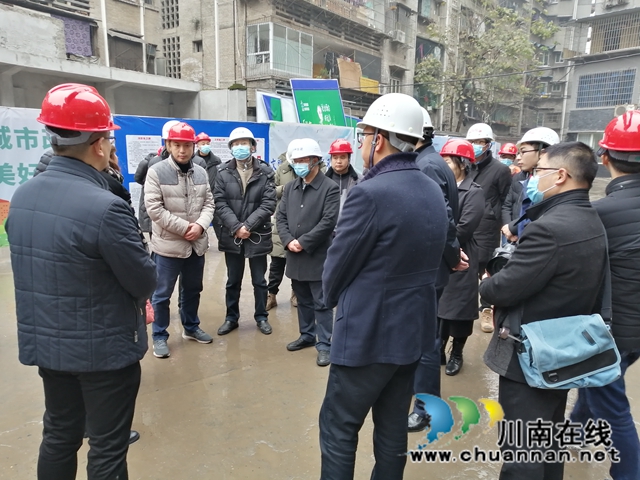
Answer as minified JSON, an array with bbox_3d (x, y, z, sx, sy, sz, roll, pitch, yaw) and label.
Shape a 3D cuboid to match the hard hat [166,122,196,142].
[{"bbox_3d":[-1.073,-0.836,3.880,0.220,0.152,0.277,-5,12,-27],"label":"hard hat"}]

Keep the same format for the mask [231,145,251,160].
[{"bbox_3d":[-0.641,-0.710,4.050,0.145,0.115,0.080,3,8,8],"label":"mask"}]

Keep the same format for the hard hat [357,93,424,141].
[{"bbox_3d":[0.289,-0.500,2.020,0.280,0.160,0.220,18,18,25],"label":"hard hat"}]

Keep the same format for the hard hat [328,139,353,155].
[{"bbox_3d":[0.181,-0.801,4.300,0.215,0.150,0.270,3,12,8],"label":"hard hat"}]

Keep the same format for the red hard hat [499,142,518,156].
[{"bbox_3d":[2.367,-1.139,6.250,0.220,0.152,0.277,7,12,30],"label":"red hard hat"}]

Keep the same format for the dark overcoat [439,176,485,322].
[{"bbox_3d":[1.001,0.038,3.636,0.340,1.070,0.460,-3,13,-20],"label":"dark overcoat"}]

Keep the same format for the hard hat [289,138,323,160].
[{"bbox_3d":[-0.095,-0.658,3.630,0.220,0.155,0.280,9,21,33],"label":"hard hat"}]

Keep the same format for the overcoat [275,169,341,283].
[{"bbox_3d":[-0.084,-0.100,3.805,0.500,0.840,0.340,7,13,25],"label":"overcoat"}]

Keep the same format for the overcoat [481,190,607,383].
[{"bbox_3d":[0.869,0.150,1.950,0.420,0.740,0.530,11,15,44],"label":"overcoat"}]

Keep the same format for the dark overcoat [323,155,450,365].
[{"bbox_3d":[0.284,0.063,2.130,0.380,0.860,0.540,12,17,43],"label":"dark overcoat"}]

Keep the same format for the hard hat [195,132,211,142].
[{"bbox_3d":[-1.628,-1.422,6.950,0.220,0.152,0.277,-8,13,-38],"label":"hard hat"}]

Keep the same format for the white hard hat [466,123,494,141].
[{"bbox_3d":[1.427,-0.961,4.420,0.277,0.152,0.220,-2,10,-30],"label":"white hard hat"}]

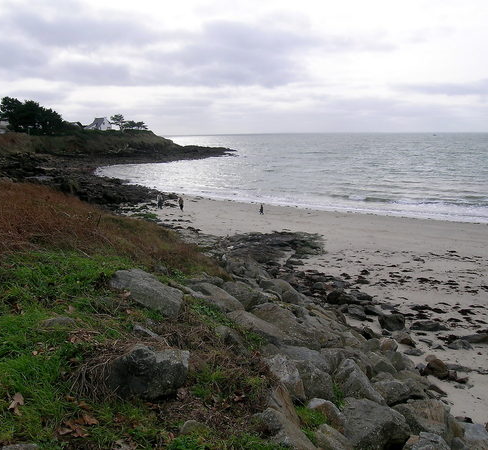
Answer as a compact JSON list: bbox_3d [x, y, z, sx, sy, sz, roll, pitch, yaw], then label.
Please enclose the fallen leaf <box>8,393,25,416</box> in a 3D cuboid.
[{"bbox_3d":[-1.359,1.073,2.900,0.100,0.080,0.140,-1,11,0],"label":"fallen leaf"}]

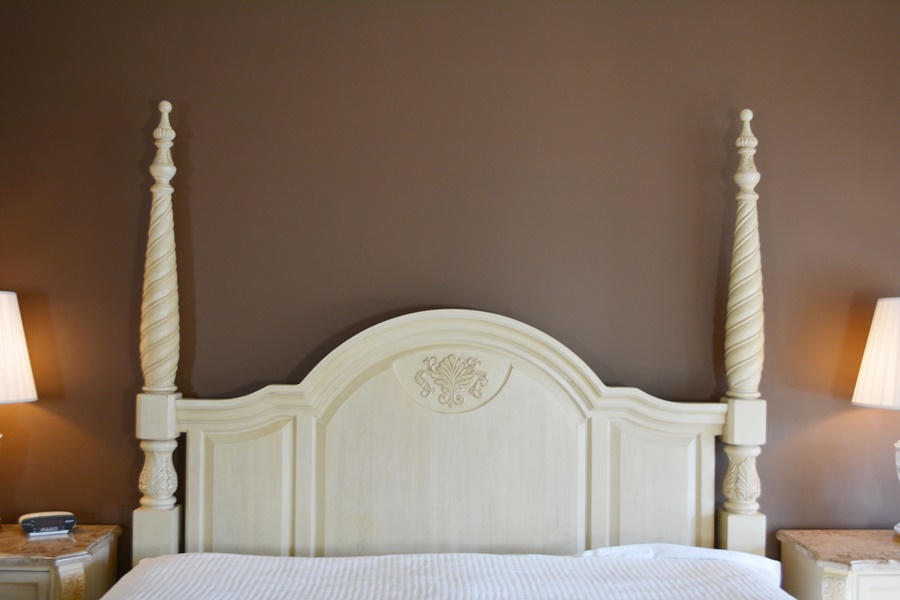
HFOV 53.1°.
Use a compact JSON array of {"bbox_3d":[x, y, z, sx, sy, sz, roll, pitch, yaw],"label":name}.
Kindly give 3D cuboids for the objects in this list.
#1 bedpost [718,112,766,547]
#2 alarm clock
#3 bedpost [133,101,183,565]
[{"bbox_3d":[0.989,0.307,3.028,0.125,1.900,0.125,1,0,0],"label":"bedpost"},{"bbox_3d":[-1.335,0.737,2.996,0.172,0.067,0.100,1,0,-22],"label":"alarm clock"},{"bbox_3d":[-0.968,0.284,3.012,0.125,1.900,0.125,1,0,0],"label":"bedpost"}]

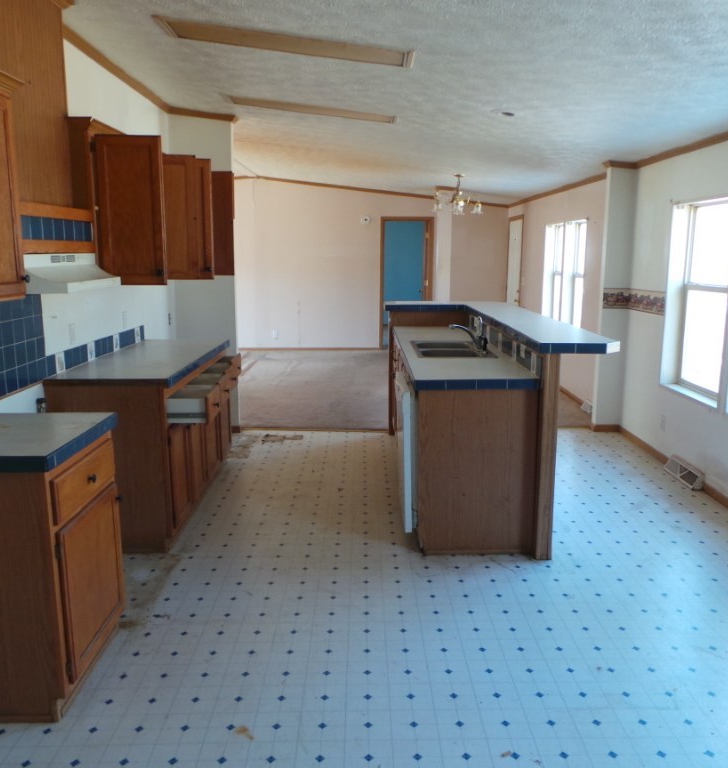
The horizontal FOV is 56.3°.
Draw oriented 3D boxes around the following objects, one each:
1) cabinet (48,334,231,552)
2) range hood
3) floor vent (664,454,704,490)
[{"bbox_3d":[-1.292,0.272,4.378,0.624,0.929,1.780,0,11,0],"label":"cabinet"},{"bbox_3d":[-1.385,-0.489,2.961,0.439,0.162,0.757,0,11,0],"label":"range hood"},{"bbox_3d":[2.219,0.597,4.732,0.099,0.114,0.477,0,11,0],"label":"floor vent"}]

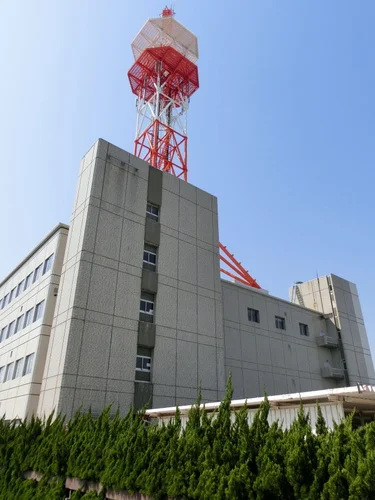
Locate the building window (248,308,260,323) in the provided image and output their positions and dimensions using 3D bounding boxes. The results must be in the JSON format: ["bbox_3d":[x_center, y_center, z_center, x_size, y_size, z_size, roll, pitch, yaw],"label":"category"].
[{"bbox_3d":[7.630,7.595,41.519,1.976,1.539,0.220,21,-33,-34],"label":"building window"}]

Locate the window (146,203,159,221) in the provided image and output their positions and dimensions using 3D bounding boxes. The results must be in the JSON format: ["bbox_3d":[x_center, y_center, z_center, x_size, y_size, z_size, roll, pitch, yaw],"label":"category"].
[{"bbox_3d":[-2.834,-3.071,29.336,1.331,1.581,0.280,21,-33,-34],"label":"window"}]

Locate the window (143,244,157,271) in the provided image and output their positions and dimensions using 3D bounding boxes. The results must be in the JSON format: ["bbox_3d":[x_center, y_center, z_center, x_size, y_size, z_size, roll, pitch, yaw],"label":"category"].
[{"bbox_3d":[-2.863,0.581,27.479,1.331,2.205,0.280,21,-33,-34],"label":"window"}]

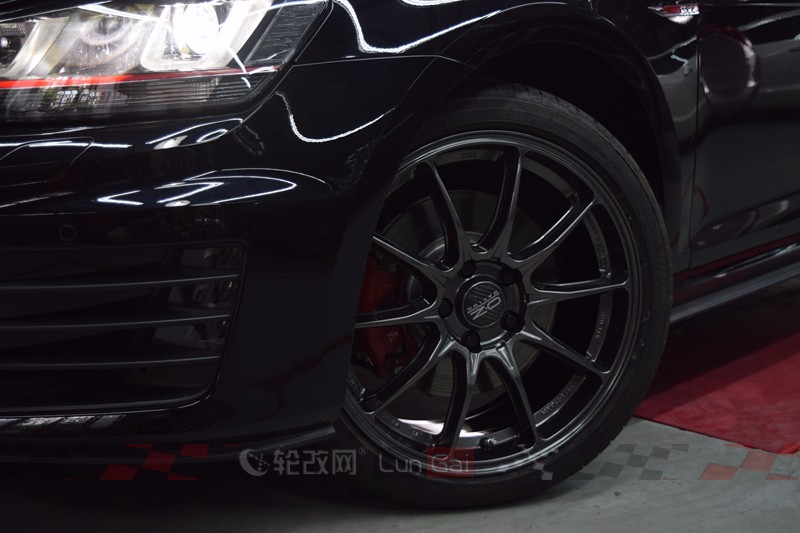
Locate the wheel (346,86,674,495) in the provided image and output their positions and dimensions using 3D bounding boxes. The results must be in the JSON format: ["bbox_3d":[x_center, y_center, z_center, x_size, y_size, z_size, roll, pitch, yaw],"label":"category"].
[{"bbox_3d":[0.089,0.040,1.742,0.640,0.637,0.228,-3,10,-18],"label":"wheel"}]

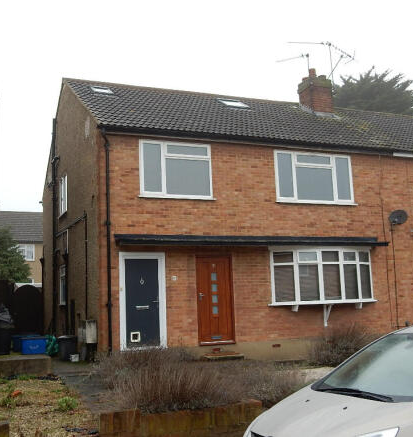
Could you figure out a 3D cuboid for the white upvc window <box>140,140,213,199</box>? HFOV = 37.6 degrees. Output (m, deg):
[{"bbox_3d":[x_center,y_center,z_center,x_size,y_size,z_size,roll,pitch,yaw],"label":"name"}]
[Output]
[{"bbox_3d":[-0.674,-1.105,14.019,1.800,1.310,0.120,1,-9,-24],"label":"white upvc window"}]

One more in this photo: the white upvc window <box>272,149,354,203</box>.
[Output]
[{"bbox_3d":[2.790,-1.024,15.535,2.310,1.310,0.100,1,-9,-23],"label":"white upvc window"}]

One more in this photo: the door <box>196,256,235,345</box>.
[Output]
[{"bbox_3d":[0.205,1.883,13.990,0.910,2.020,0.100,1,-9,-23],"label":"door"}]

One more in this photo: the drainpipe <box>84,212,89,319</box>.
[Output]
[{"bbox_3d":[-2.788,1.087,14.067,0.055,2.500,0.055,1,-9,-23],"label":"drainpipe"}]

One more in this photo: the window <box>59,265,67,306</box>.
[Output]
[{"bbox_3d":[-3.886,1.842,16.672,0.120,1.100,1.150,1,-9,-24],"label":"window"}]

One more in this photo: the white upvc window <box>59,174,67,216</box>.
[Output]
[{"bbox_3d":[-3.964,-0.628,16.979,0.120,1.060,1.200,1,-9,-24],"label":"white upvc window"}]

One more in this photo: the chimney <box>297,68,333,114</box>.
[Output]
[{"bbox_3d":[3.611,-4.188,20.186,0.900,1.620,0.880,1,-9,-24],"label":"chimney"}]

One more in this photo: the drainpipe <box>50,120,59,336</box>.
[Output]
[{"bbox_3d":[-4.559,0.291,18.204,0.120,6.850,0.120,1,-9,-23],"label":"drainpipe"}]

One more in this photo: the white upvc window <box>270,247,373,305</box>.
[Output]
[{"bbox_3d":[2.997,1.425,15.015,3.050,1.330,0.440,1,-9,-24],"label":"white upvc window"}]

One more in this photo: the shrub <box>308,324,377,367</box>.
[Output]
[{"bbox_3d":[3.281,3.006,14.499,1.720,0.950,0.950,1,-9,-23],"label":"shrub"}]

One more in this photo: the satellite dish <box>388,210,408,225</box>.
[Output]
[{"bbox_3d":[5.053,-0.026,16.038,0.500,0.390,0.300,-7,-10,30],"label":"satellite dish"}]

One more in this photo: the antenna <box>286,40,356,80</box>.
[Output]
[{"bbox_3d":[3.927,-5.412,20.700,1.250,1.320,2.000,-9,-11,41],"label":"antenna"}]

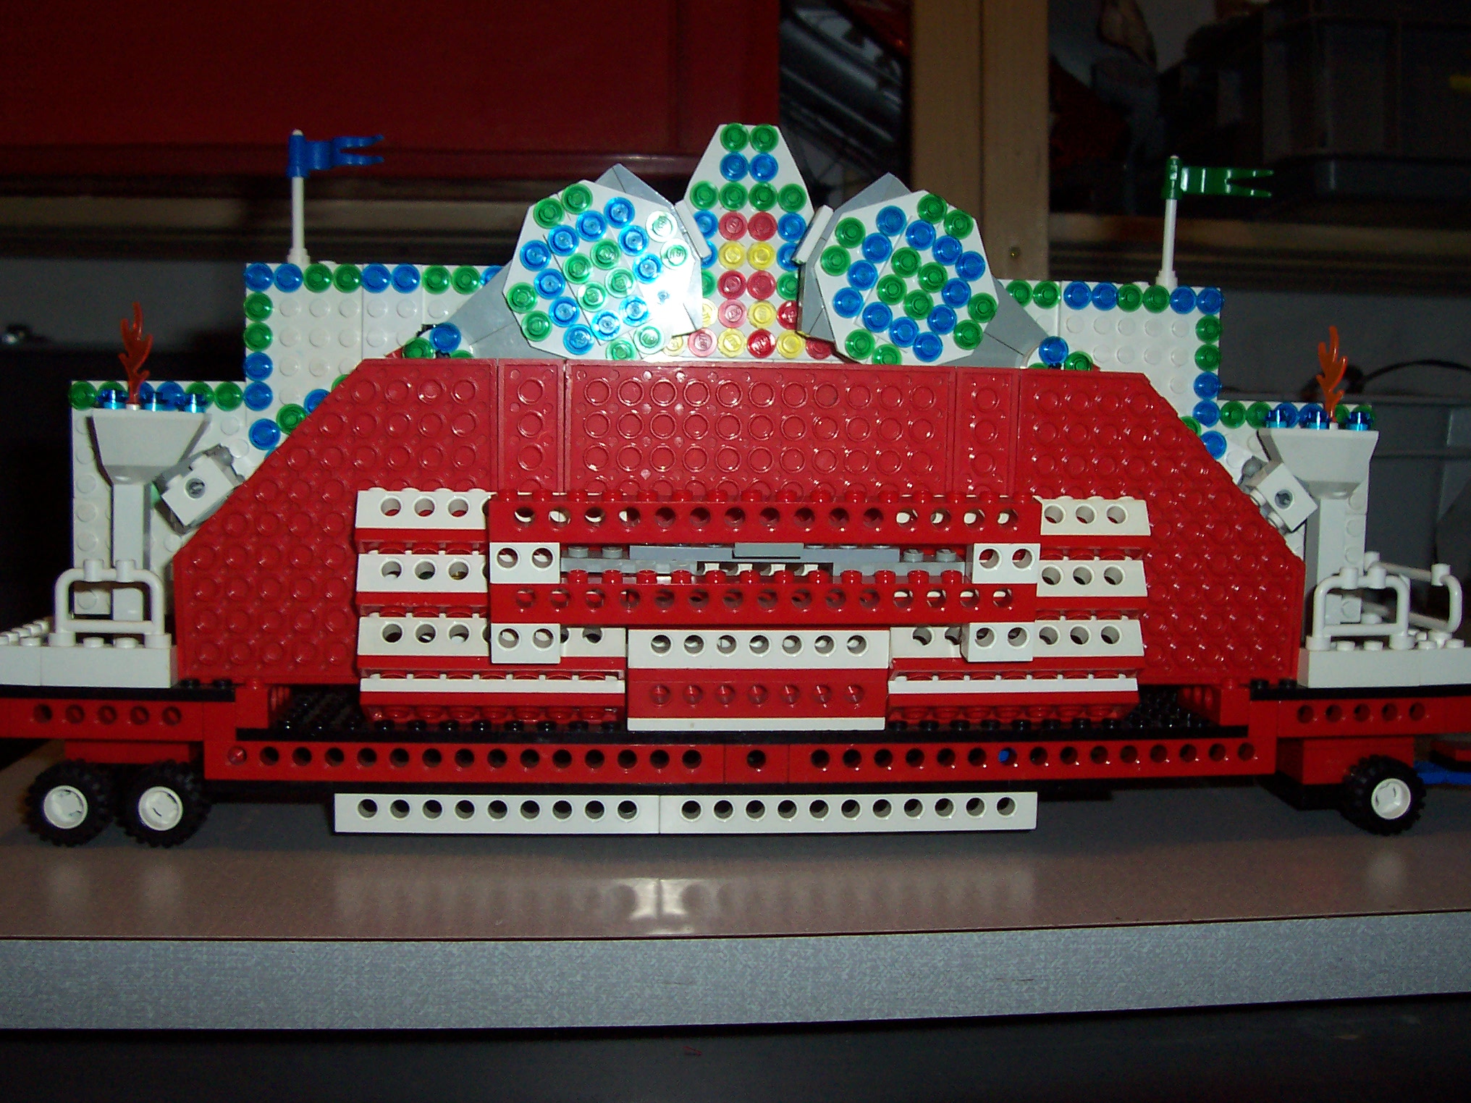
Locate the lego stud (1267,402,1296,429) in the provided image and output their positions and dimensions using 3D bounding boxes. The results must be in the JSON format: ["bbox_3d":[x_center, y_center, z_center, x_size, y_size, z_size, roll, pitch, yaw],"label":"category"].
[{"bbox_3d":[0.152,-0.038,0.439,0.008,0.005,0.008,0,4,-5],"label":"lego stud"}]

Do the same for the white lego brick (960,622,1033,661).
[{"bbox_3d":[0.063,0.020,0.377,0.016,0.010,0.008,0,14,-5],"label":"white lego brick"}]

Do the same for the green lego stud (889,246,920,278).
[{"bbox_3d":[0.044,-0.074,0.405,0.008,0.008,0.005,0,5,-6],"label":"green lego stud"}]

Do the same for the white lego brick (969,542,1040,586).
[{"bbox_3d":[0.063,0.001,0.373,0.016,0.010,0.008,0,14,-5],"label":"white lego brick"}]

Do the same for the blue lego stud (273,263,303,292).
[{"bbox_3d":[-0.120,-0.073,0.422,0.008,0.008,0.005,1,4,-5],"label":"blue lego stud"}]

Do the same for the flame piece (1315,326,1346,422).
[{"bbox_3d":[0.159,-0.047,0.420,0.009,0.027,0.004,0,6,-5],"label":"flame piece"}]

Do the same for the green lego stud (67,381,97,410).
[{"bbox_3d":[-0.174,-0.042,0.420,0.008,0.008,0.005,0,5,-5],"label":"green lego stud"}]

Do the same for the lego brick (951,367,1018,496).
[{"bbox_3d":[0.062,-0.023,0.395,0.016,0.048,0.005,0,9,-5],"label":"lego brick"}]

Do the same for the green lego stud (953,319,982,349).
[{"bbox_3d":[0.061,-0.057,0.412,0.008,0.008,0.005,0,6,-6],"label":"green lego stud"}]

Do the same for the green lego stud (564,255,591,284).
[{"bbox_3d":[-0.040,-0.071,0.397,0.008,0.008,0.005,0,8,-5],"label":"green lego stud"}]

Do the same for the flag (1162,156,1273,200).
[{"bbox_3d":[0.138,-0.107,0.449,0.032,0.012,0.006,0,4,-5],"label":"flag"}]

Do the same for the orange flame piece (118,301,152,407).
[{"bbox_3d":[-0.154,-0.050,0.403,0.009,0.028,0.004,1,4,-5],"label":"orange flame piece"}]

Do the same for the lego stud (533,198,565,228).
[{"bbox_3d":[-0.047,-0.086,0.399,0.008,0.008,0.005,1,7,-4],"label":"lego stud"}]

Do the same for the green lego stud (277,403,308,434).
[{"bbox_3d":[-0.111,-0.033,0.393,0.008,0.008,0.005,0,5,-5],"label":"green lego stud"}]

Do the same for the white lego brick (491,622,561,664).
[{"bbox_3d":[-0.049,0.021,0.370,0.016,0.010,0.008,0,4,-6],"label":"white lego brick"}]

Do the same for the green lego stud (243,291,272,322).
[{"bbox_3d":[-0.127,-0.065,0.421,0.008,0.008,0.005,0,4,-5],"label":"green lego stud"}]

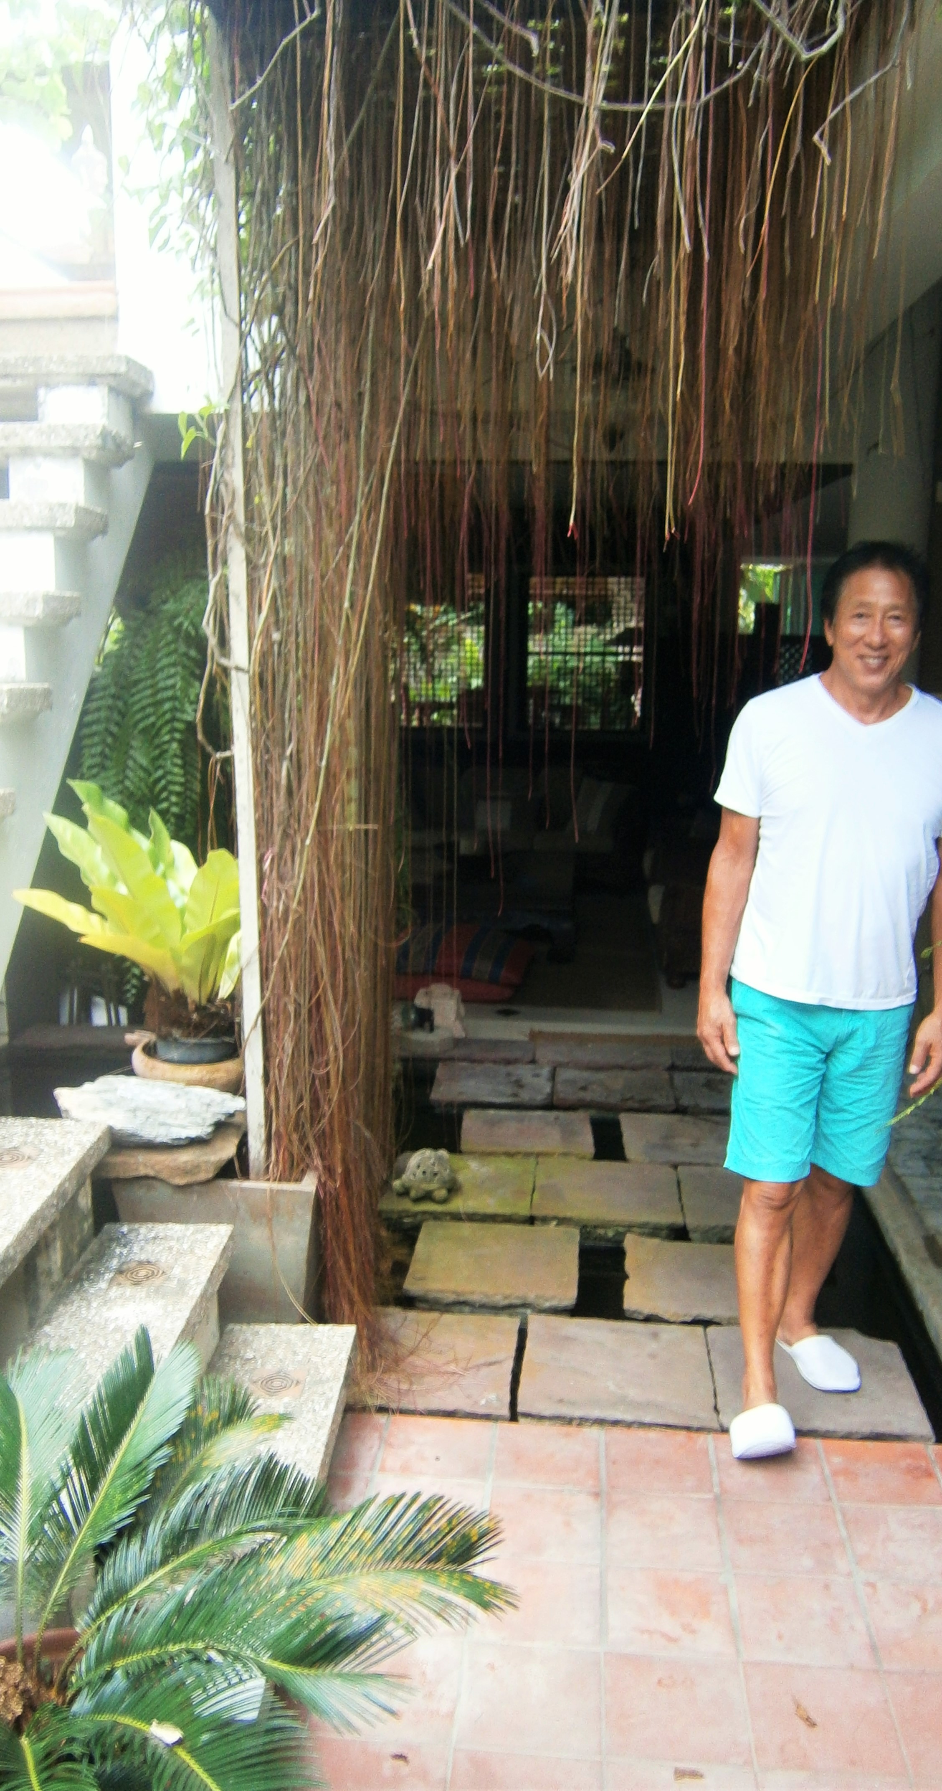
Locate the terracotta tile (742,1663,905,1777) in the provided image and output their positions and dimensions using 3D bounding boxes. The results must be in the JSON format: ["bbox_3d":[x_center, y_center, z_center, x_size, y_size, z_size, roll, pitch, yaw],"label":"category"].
[{"bbox_3d":[0.507,1.203,1.952,0.200,0.020,0.198,1,11,5],"label":"terracotta tile"}]

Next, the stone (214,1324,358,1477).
[{"bbox_3d":[-0.385,0.991,2.280,0.262,0.062,0.957,0,10,3],"label":"stone"}]

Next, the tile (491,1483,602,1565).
[{"bbox_3d":[0.125,1.103,2.345,0.197,0.020,0.194,1,11,5],"label":"tile"}]

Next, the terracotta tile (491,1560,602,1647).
[{"bbox_3d":[0.109,1.159,2.189,0.200,0.020,0.198,1,11,5],"label":"terracotta tile"}]

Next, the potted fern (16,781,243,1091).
[{"bbox_3d":[-0.764,0.090,3.133,0.580,0.690,0.550,1,10,5],"label":"potted fern"}]

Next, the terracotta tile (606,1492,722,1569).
[{"bbox_3d":[0.337,1.125,2.367,0.200,0.020,0.198,1,11,5],"label":"terracotta tile"}]

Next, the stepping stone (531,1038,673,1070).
[{"bbox_3d":[0.499,0.617,5.072,0.510,0.050,0.280,1,10,5],"label":"stepping stone"}]

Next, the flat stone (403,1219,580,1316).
[{"bbox_3d":[0.064,0.929,3.361,0.405,0.045,0.385,1,11,5],"label":"flat stone"}]

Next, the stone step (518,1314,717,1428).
[{"bbox_3d":[0.309,1.017,2.850,0.400,0.050,0.410,1,10,5],"label":"stone step"}]

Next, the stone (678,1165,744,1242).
[{"bbox_3d":[0.798,0.870,3.765,0.405,0.060,0.410,1,10,6],"label":"stone"}]

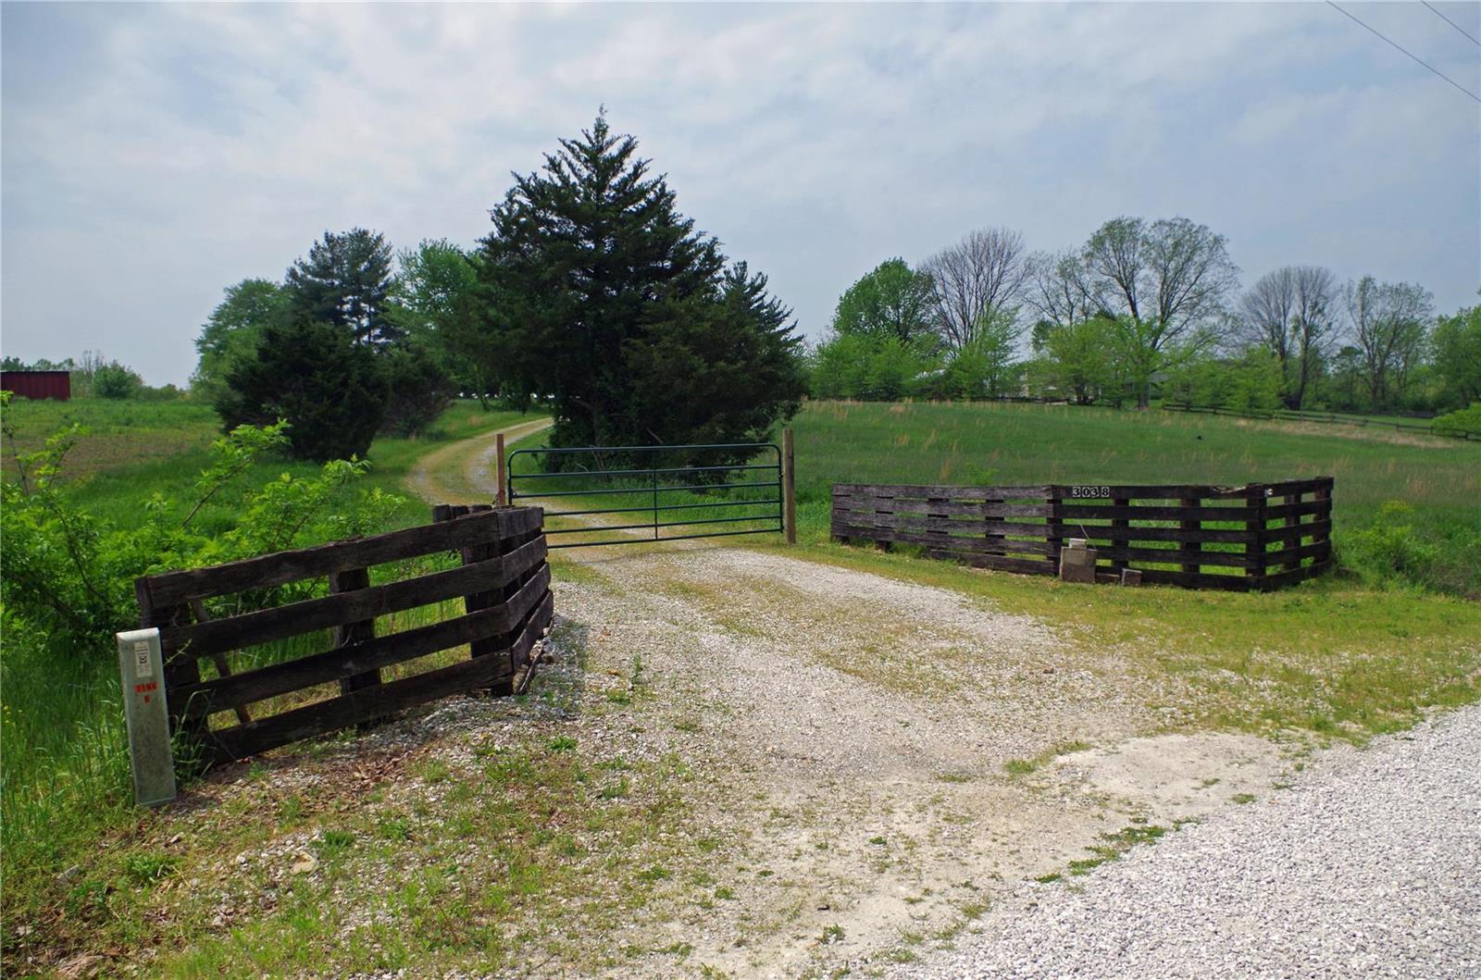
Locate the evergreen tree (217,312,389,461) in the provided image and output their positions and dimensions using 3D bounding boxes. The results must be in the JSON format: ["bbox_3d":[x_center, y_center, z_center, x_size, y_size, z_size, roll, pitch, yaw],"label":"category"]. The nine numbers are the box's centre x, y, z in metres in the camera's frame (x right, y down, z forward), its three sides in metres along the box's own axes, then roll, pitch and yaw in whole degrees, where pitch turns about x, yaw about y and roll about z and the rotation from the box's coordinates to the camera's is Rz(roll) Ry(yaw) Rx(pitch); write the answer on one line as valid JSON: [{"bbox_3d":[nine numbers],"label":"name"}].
[{"bbox_3d":[-12.430,-2.929,31.500,4.486,4.096,4.261,-4,6,-21],"label":"evergreen tree"}]

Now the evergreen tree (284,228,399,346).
[{"bbox_3d":[-26.652,-11.518,74.000,6.970,11.686,6.621,-3,6,-20],"label":"evergreen tree"}]

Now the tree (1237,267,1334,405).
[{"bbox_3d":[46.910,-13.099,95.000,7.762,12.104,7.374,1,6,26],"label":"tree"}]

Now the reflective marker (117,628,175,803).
[{"bbox_3d":[-2.394,0.905,4.462,0.150,0.700,0.100,-7,7,-33],"label":"reflective marker"}]

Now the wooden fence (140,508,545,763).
[{"bbox_3d":[-1.621,0.642,6.527,1.106,0.980,3.472,1,6,22],"label":"wooden fence"}]

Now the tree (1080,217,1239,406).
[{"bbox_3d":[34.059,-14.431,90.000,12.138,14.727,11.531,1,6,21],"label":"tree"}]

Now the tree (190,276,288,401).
[{"bbox_3d":[-32.358,-9.627,72.000,5.847,8.051,5.555,-4,6,-24],"label":"tree"}]

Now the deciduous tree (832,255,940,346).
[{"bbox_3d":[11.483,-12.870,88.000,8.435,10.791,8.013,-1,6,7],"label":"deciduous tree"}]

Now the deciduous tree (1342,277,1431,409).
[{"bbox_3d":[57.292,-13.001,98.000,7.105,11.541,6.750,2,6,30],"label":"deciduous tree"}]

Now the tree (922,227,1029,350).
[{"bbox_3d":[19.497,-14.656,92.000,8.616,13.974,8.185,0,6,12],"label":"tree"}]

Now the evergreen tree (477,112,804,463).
[{"bbox_3d":[-2.424,-4.894,27.000,7.385,8.170,6.646,-2,6,-5],"label":"evergreen tree"}]

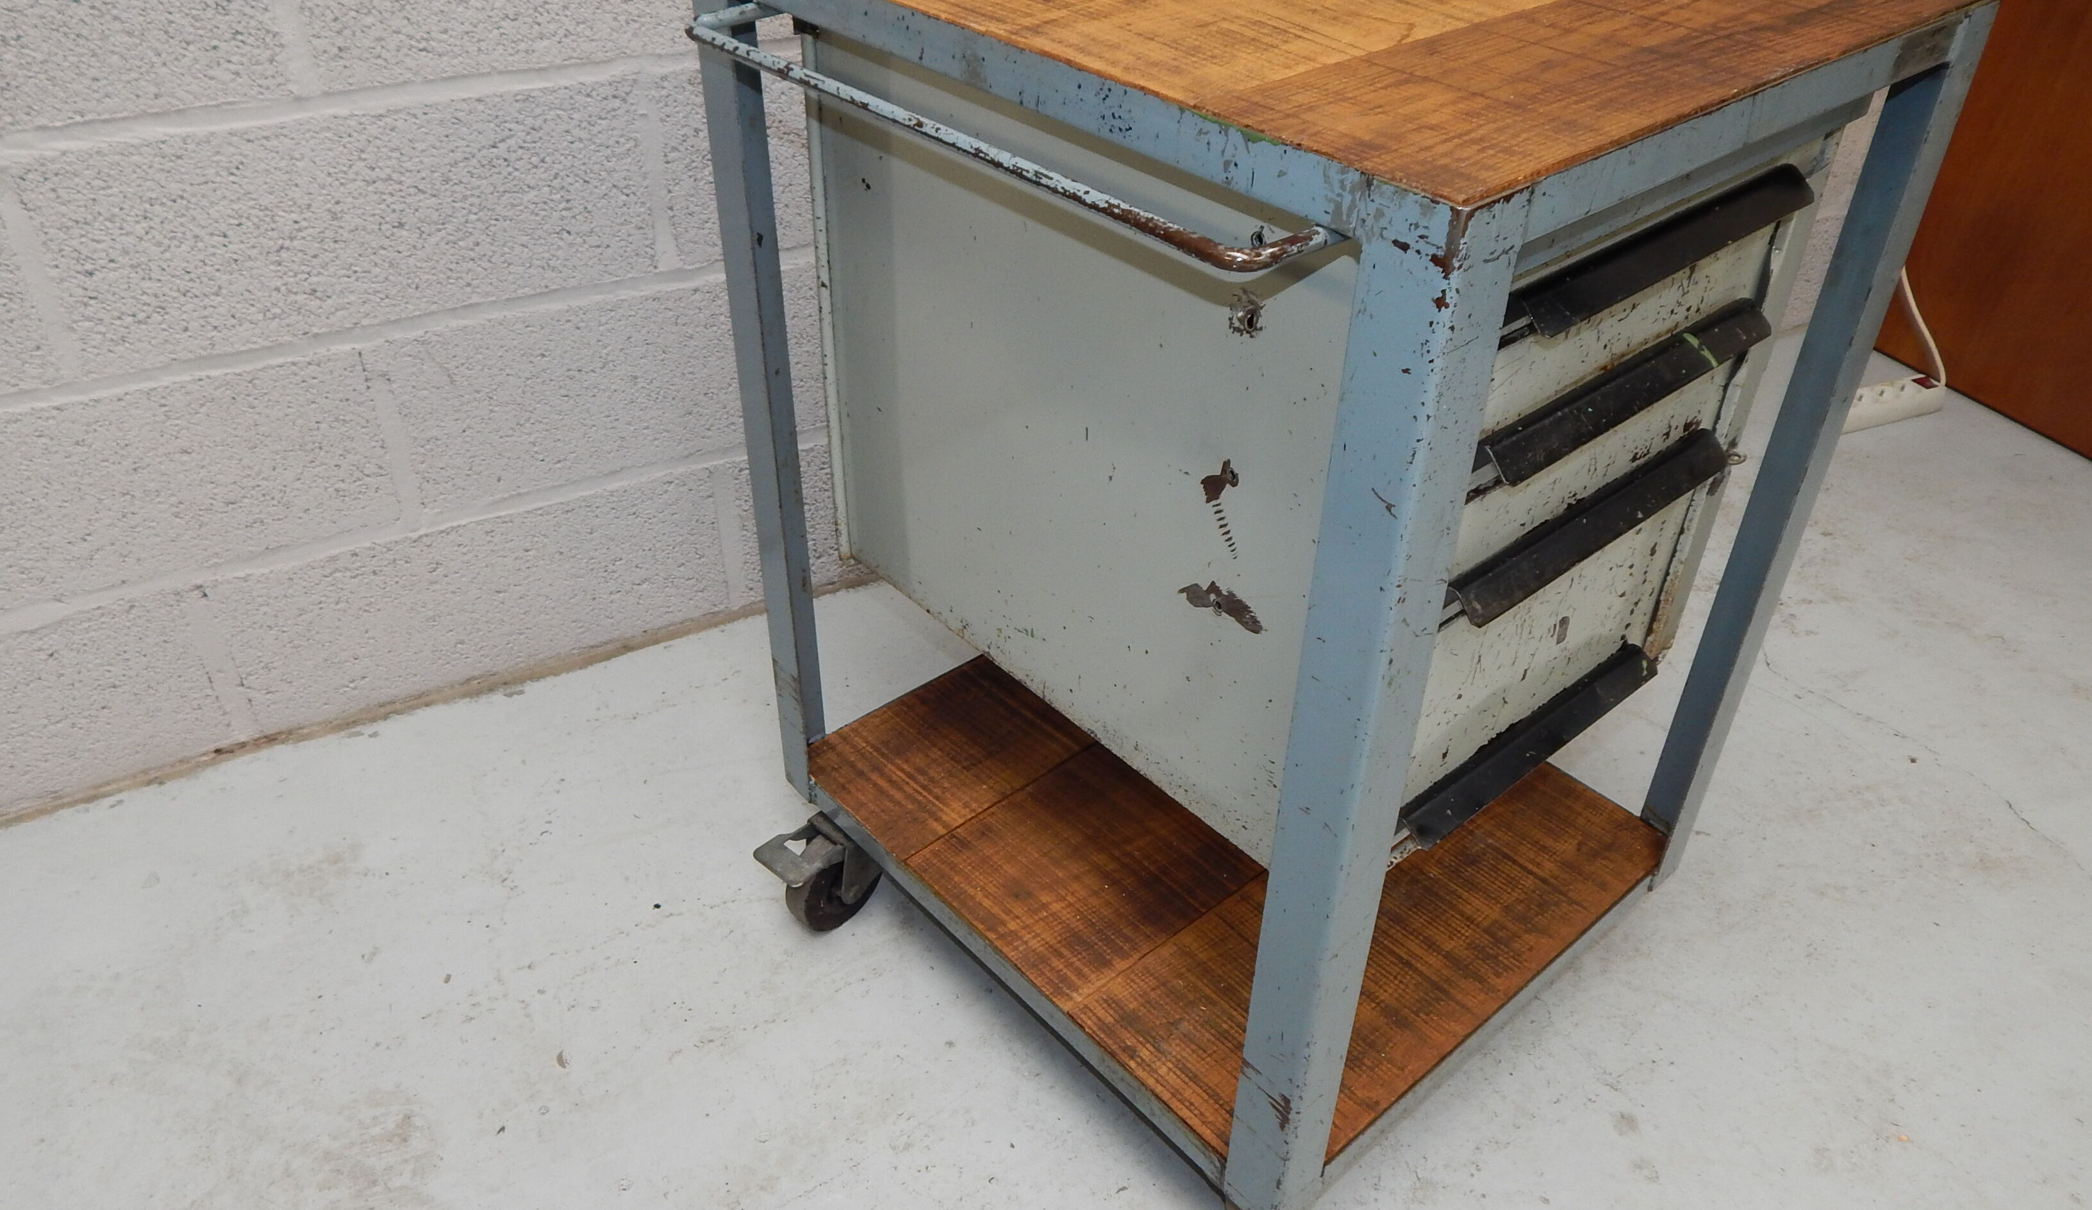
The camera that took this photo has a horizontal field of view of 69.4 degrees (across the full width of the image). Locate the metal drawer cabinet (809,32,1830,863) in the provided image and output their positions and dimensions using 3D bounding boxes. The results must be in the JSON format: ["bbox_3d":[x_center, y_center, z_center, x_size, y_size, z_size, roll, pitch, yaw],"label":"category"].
[{"bbox_3d":[0.159,-0.162,1.060,0.392,0.406,0.536,-27,45,-33],"label":"metal drawer cabinet"}]

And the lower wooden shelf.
[{"bbox_3d":[0.146,0.171,1.269,0.486,0.025,0.560,-27,45,-32],"label":"lower wooden shelf"}]

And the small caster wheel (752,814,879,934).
[{"bbox_3d":[-0.186,0.227,1.306,0.059,0.101,0.112,28,44,31],"label":"small caster wheel"}]

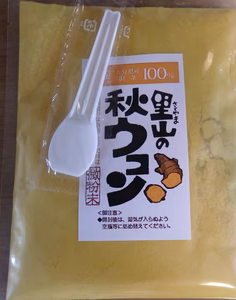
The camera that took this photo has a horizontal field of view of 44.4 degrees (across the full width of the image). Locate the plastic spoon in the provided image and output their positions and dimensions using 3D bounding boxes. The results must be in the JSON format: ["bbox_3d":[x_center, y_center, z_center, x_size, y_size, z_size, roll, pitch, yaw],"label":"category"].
[{"bbox_3d":[-0.016,-0.035,0.171,0.026,0.010,0.101,15,84,3],"label":"plastic spoon"}]

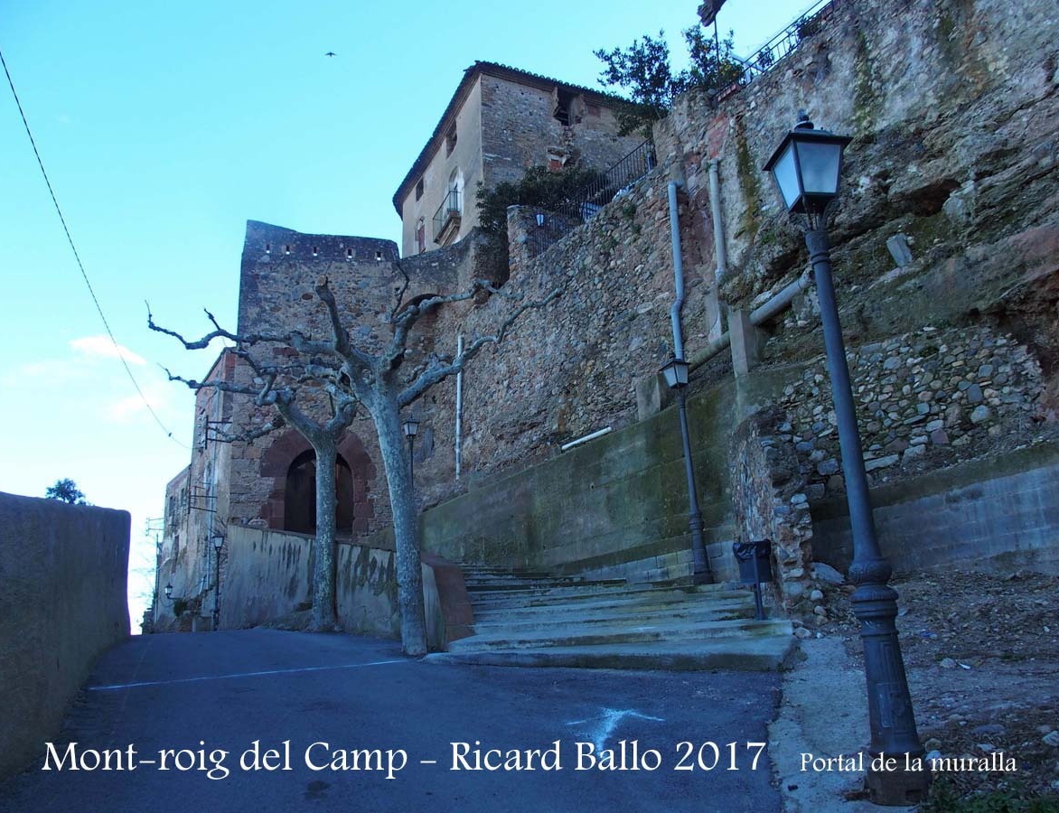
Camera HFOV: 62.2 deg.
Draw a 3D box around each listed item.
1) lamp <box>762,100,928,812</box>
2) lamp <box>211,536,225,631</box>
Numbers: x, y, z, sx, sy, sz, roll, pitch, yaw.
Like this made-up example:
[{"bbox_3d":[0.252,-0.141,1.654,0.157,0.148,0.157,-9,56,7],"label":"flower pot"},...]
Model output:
[{"bbox_3d":[1.805,0.076,5.029,0.410,4.020,0.410,0,-16,-9],"label":"lamp"},{"bbox_3d":[-12.157,6.900,34.070,0.420,4.000,0.420,5,-17,-23],"label":"lamp"}]

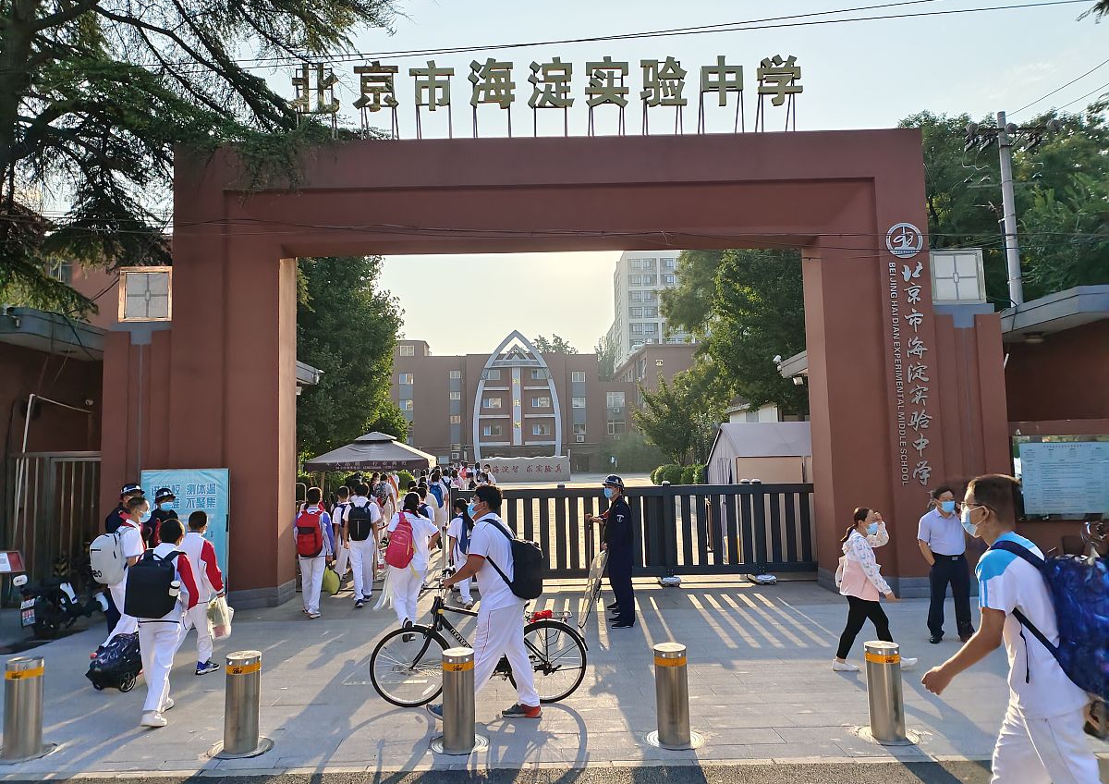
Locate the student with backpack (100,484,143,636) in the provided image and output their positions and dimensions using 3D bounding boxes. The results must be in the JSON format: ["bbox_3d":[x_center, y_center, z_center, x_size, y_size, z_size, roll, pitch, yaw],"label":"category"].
[{"bbox_3d":[-4.769,1.919,8.116,0.550,1.685,0.500,-1,-5,-3],"label":"student with backpack"}]

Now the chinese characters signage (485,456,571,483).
[{"bbox_3d":[-2.109,5.934,57.000,6.863,2.073,0.900,-1,-5,0],"label":"chinese characters signage"}]

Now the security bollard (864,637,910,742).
[{"bbox_3d":[2.252,2.030,4.987,0.226,0.620,0.226,-1,-5,0],"label":"security bollard"}]

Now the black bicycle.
[{"bbox_3d":[-0.628,2.018,6.112,1.800,1.109,0.560,-1,-5,1],"label":"black bicycle"}]

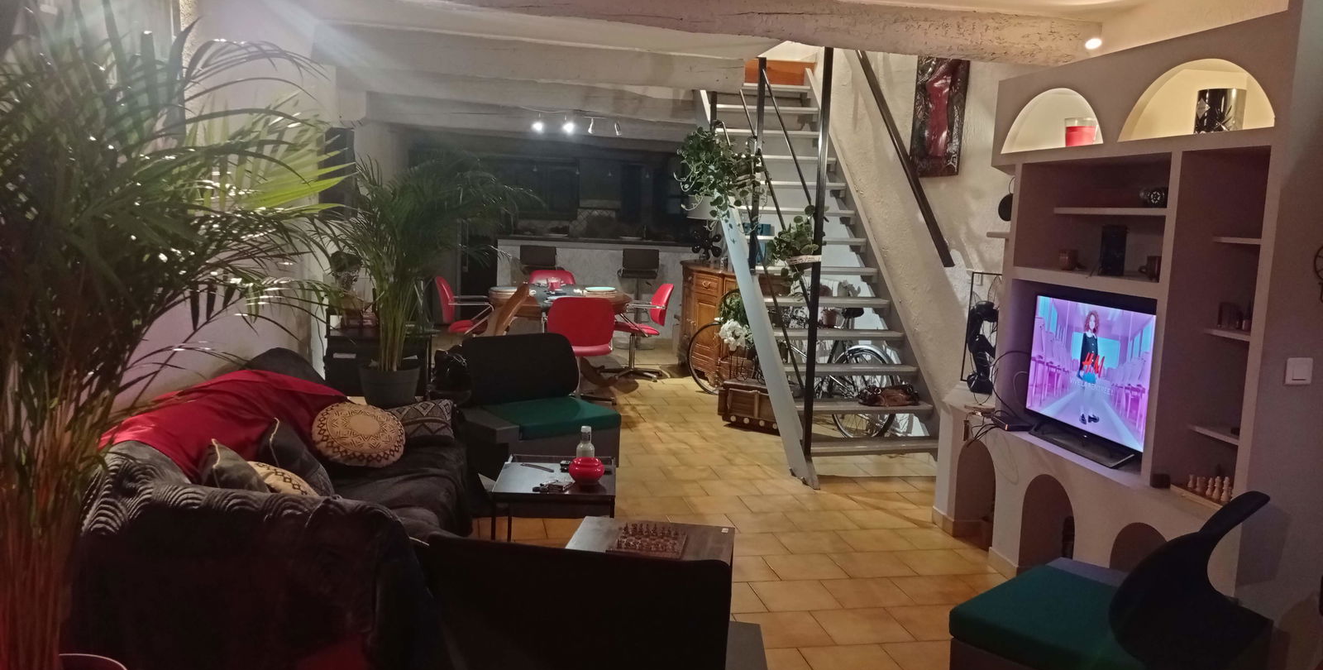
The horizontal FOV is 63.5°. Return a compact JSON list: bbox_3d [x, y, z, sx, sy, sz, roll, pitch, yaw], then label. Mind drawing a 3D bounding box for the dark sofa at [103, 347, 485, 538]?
[{"bbox_3d":[-1.218,0.645,4.014,0.960,0.880,2.500,1,7,-9],"label":"dark sofa"}]

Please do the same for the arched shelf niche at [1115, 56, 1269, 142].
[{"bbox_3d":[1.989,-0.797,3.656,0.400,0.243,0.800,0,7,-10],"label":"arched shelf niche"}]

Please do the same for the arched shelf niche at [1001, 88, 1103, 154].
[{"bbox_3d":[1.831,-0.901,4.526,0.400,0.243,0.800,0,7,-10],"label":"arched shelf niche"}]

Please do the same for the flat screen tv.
[{"bbox_3d":[1.840,0.148,4.570,0.080,0.570,0.955,1,7,-9],"label":"flat screen tv"}]

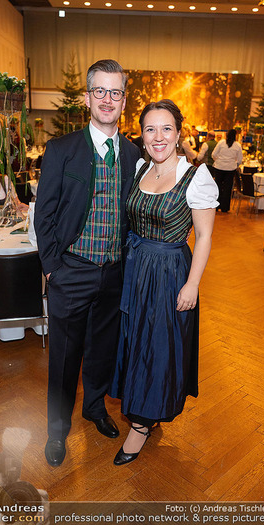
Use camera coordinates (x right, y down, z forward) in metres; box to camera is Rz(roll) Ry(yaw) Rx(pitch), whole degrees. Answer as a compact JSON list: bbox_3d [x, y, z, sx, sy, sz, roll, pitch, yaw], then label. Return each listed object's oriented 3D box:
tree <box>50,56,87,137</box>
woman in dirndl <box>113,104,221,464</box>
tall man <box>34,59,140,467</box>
[{"bbox_3d":[-1.688,-3.981,11.978,1.700,3.600,1.700,2,17,0],"label":"tree"},{"bbox_3d":[0.120,0.140,2.009,0.470,1.710,0.410,8,18,19],"label":"woman in dirndl"},{"bbox_3d":[-0.203,0.047,1.971,0.580,1.820,0.420,-5,18,-23],"label":"tall man"}]

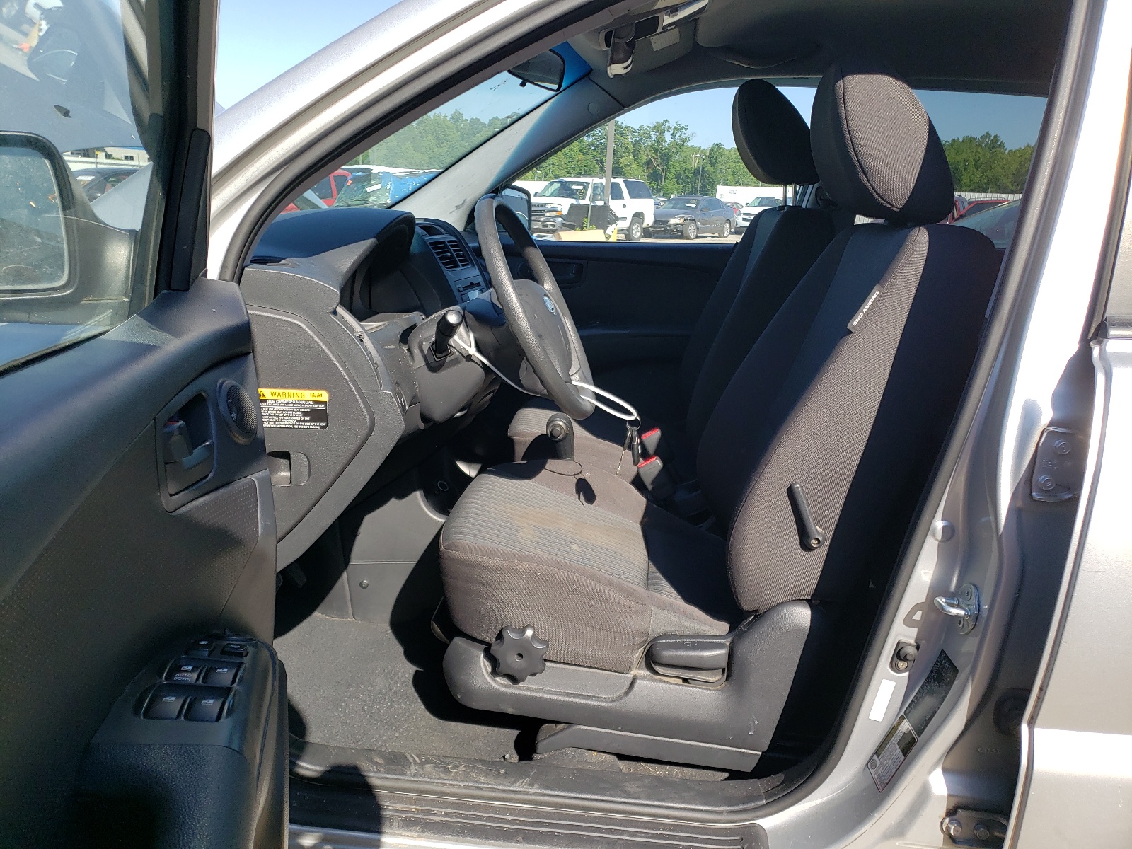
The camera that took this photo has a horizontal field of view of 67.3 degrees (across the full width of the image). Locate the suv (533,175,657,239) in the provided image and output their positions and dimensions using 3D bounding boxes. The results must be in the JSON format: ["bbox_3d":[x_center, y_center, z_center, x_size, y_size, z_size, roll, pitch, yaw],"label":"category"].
[{"bbox_3d":[0.610,-6.400,25.100,2.000,1.900,5.050,13,18,35],"label":"suv"}]

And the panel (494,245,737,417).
[{"bbox_3d":[0.126,-0.203,2.426,0.950,0.610,0.100,4,15,6],"label":"panel"}]

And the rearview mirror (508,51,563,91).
[{"bbox_3d":[-0.082,-0.678,1.587,0.045,0.070,0.240,20,22,28],"label":"rearview mirror"}]

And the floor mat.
[{"bbox_3d":[-0.297,0.432,1.496,0.570,0.025,0.460,4,15,6],"label":"floor mat"}]

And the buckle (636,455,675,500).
[{"bbox_3d":[0.179,0.108,1.673,0.042,0.082,0.026,-23,11,12],"label":"buckle"}]

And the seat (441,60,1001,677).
[{"bbox_3d":[0.223,-0.072,1.355,0.760,0.930,0.510,4,15,6],"label":"seat"}]

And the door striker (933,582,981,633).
[{"bbox_3d":[0.439,0.206,0.953,0.043,0.058,0.045,0,15,-7],"label":"door striker"}]

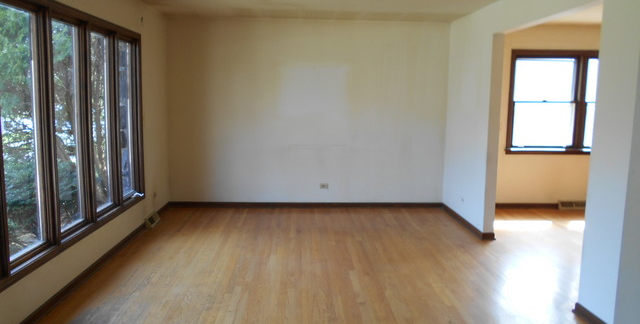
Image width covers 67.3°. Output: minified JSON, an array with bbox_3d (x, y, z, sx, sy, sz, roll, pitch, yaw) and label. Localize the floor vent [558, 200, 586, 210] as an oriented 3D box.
[{"bbox_3d":[3.450,0.595,6.545,0.395,0.105,0.055,1,8,-3],"label":"floor vent"}]

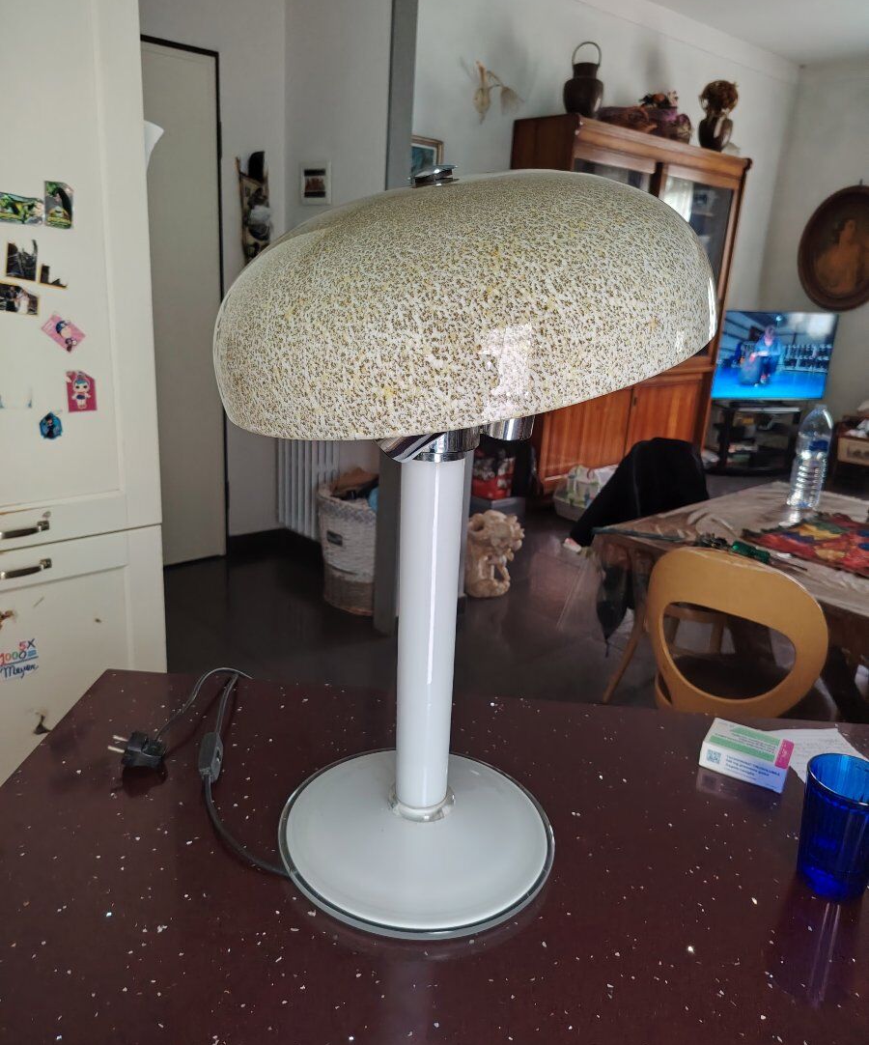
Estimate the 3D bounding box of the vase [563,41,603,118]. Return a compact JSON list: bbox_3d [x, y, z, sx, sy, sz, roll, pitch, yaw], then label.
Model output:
[{"bbox_3d":[0.925,-2.682,4.906,0.240,0.445,0.240,3,17,-1],"label":"vase"}]

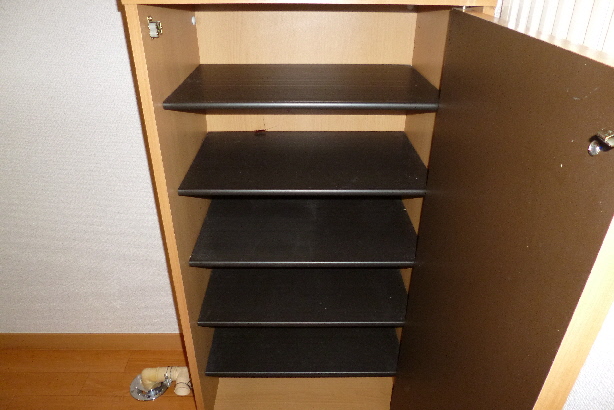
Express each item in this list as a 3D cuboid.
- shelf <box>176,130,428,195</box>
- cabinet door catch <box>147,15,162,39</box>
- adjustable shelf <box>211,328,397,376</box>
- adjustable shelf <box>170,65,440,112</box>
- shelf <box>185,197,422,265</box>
[{"bbox_3d":[0.002,-0.093,0.865,0.453,0.013,0.292,0,29,-1],"label":"shelf"},{"bbox_3d":[-0.196,-0.231,0.554,0.011,0.027,0.018,0,29,-1],"label":"cabinet door catch"},{"bbox_3d":[-0.002,0.314,1.093,0.453,0.013,0.292,0,29,-1],"label":"adjustable shelf"},{"bbox_3d":[0.003,-0.225,0.791,0.453,0.013,0.292,0,29,-1],"label":"adjustable shelf"},{"bbox_3d":[0.001,0.041,0.940,0.453,0.013,0.292,0,29,-1],"label":"shelf"}]

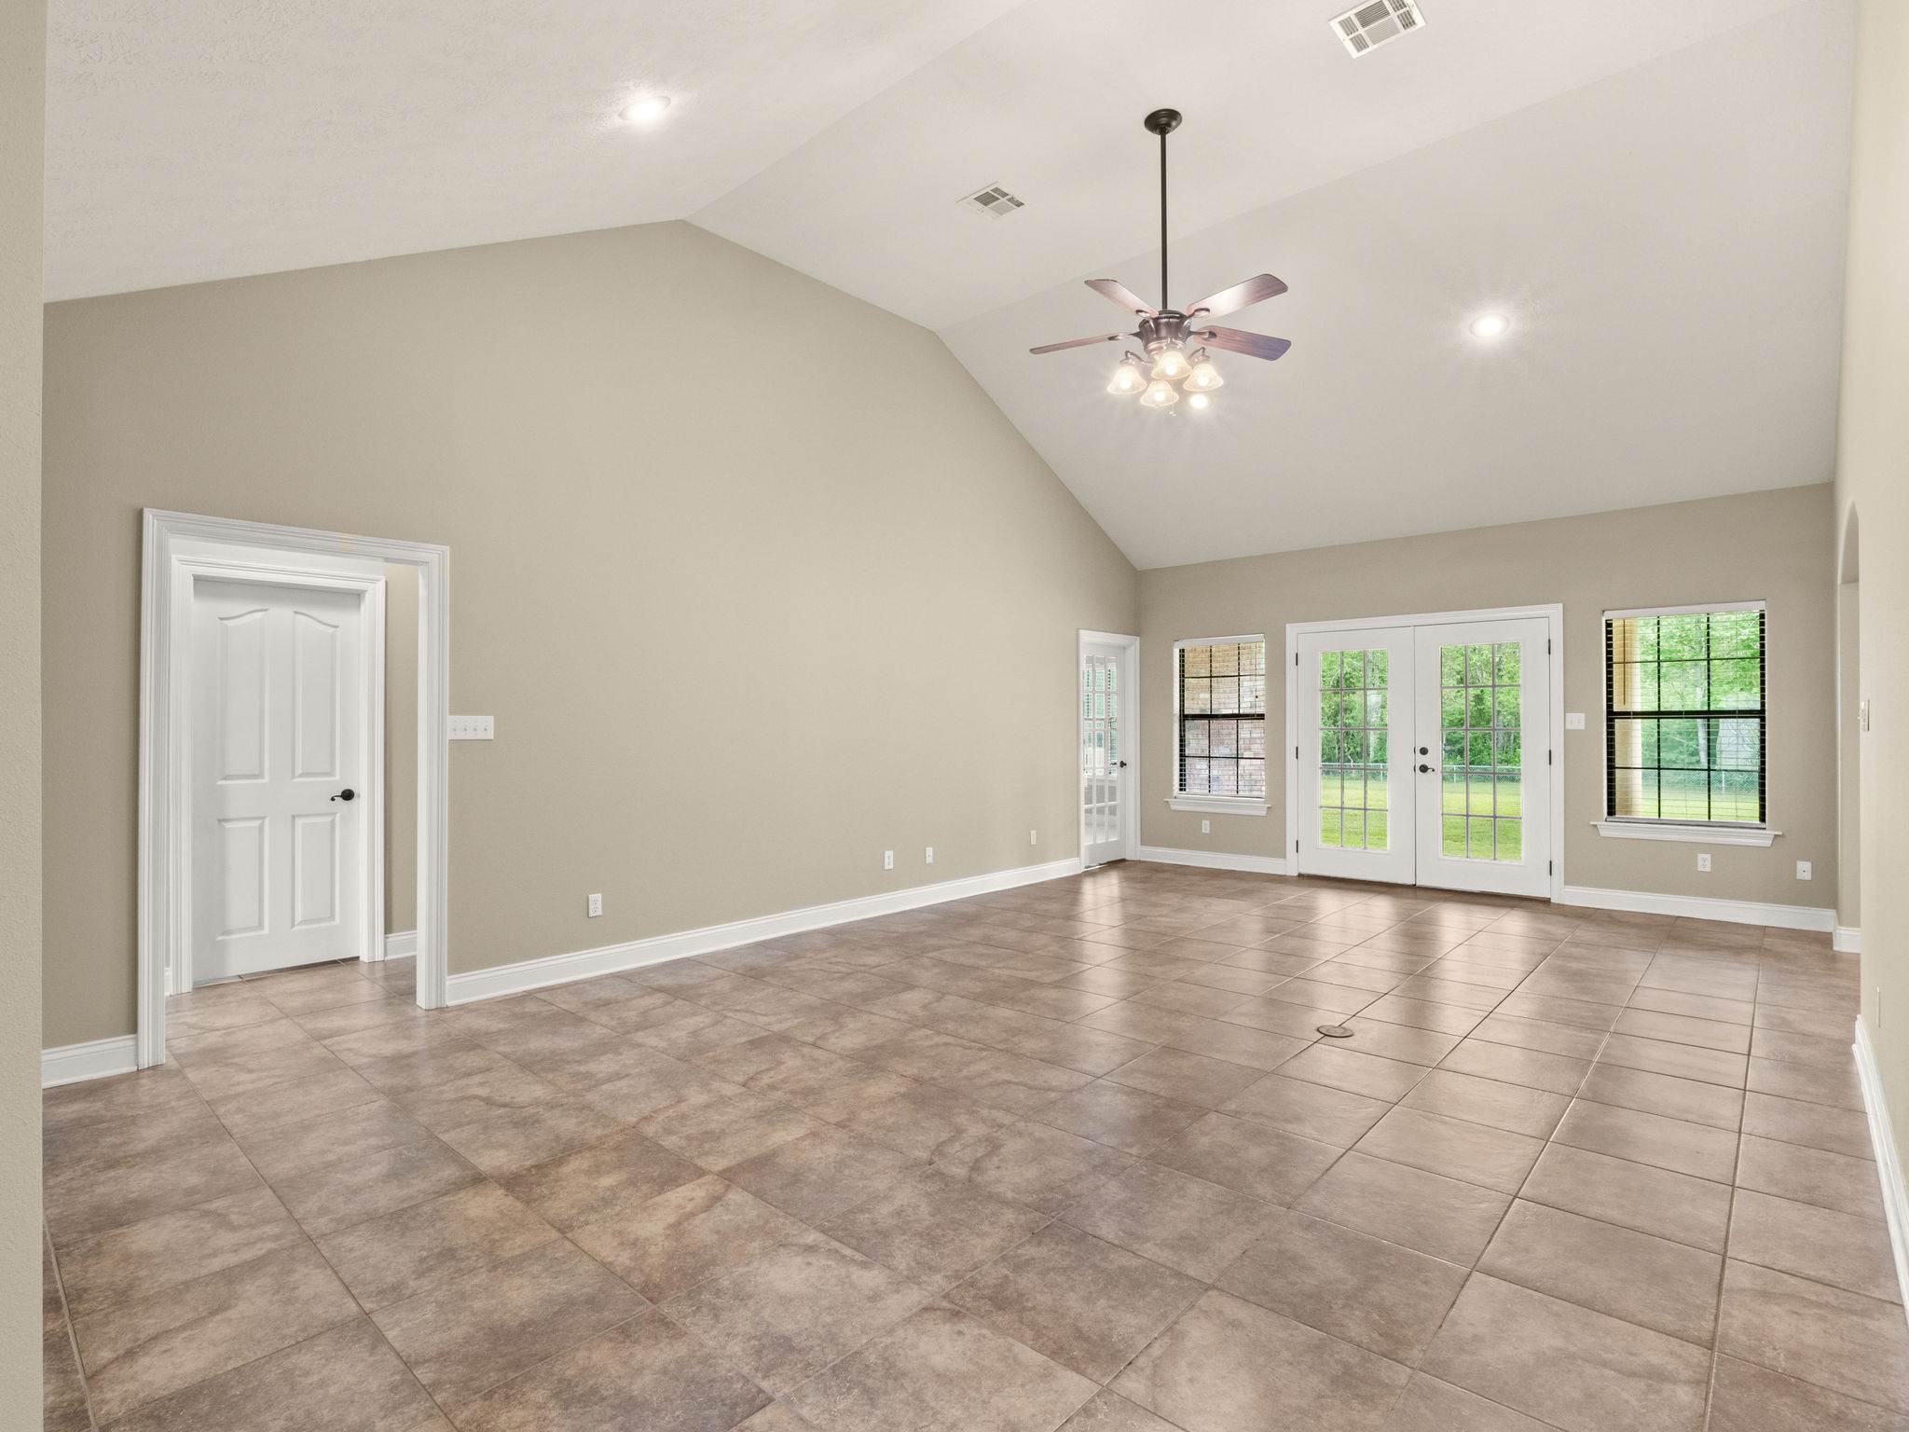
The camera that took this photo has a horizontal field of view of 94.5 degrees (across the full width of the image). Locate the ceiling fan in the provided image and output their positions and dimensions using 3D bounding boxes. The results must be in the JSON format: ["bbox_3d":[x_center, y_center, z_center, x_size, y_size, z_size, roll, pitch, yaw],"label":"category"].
[{"bbox_3d":[1.016,-2.191,4.258,1.310,1.407,1.310,-1,-1,40],"label":"ceiling fan"}]

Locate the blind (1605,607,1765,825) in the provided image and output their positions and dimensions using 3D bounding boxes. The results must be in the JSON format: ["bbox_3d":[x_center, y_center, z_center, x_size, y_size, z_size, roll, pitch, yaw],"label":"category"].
[{"bbox_3d":[4.990,0.004,6.048,0.846,1.484,0.100,-1,-1,40],"label":"blind"}]

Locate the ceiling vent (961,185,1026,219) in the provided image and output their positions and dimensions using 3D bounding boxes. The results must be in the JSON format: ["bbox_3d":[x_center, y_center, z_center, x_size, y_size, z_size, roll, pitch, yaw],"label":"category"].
[{"bbox_3d":[0.231,-2.875,4.958,0.300,0.030,0.300,-1,-1,40],"label":"ceiling vent"}]

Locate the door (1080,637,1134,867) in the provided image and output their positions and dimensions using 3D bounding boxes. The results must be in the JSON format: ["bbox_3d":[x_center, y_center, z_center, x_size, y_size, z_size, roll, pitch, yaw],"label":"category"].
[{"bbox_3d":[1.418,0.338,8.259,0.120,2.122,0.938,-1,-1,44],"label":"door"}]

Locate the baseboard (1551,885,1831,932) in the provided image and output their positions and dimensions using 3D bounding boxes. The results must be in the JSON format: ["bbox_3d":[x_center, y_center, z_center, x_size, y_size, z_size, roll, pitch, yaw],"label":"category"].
[{"bbox_3d":[4.988,1.295,6.000,1.406,0.138,0.020,-1,-1,40],"label":"baseboard"}]

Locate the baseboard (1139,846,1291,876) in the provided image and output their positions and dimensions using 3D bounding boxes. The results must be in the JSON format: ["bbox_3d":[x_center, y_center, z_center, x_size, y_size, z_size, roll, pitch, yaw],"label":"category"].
[{"bbox_3d":[2.360,1.324,8.133,1.391,0.140,0.020,-1,-1,38],"label":"baseboard"}]

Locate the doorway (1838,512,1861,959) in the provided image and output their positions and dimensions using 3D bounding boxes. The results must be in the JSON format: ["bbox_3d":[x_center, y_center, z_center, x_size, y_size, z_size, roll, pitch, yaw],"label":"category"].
[{"bbox_3d":[4.445,0.161,4.297,0.160,2.382,2.137,-1,-1,44],"label":"doorway"}]

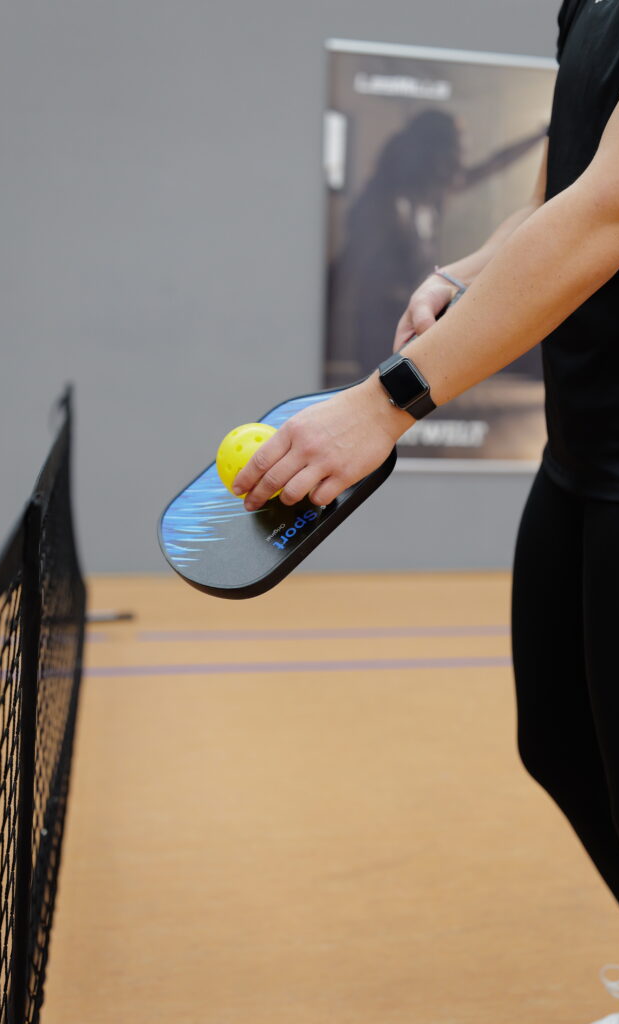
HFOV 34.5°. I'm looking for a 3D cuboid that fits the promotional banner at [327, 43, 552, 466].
[{"bbox_3d":[0.940,-1.629,6.559,1.720,2.716,0.040,0,5,-10],"label":"promotional banner"}]

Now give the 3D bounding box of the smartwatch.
[{"bbox_3d":[0.097,-0.123,0.980,0.037,0.064,0.050,-38,-10,5],"label":"smartwatch"}]

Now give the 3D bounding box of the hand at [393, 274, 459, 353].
[{"bbox_3d":[0.128,-0.209,1.085,0.125,0.085,0.090,-49,27,-18],"label":"hand"}]

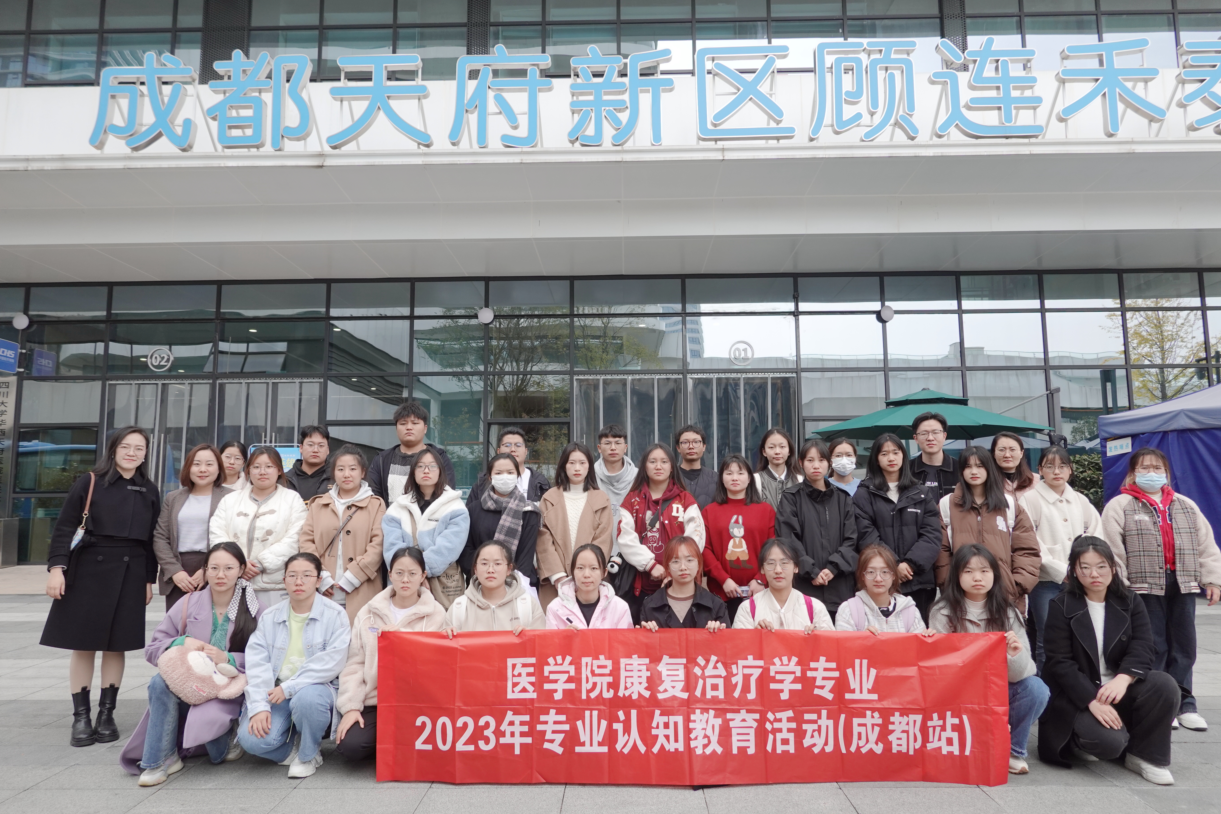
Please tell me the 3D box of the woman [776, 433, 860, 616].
[{"bbox_3d":[1.267,0.989,4.889,0.510,1.589,0.340,-1,-6,5],"label":"woman"}]

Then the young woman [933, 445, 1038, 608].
[{"bbox_3d":[2.262,0.996,4.792,0.620,1.538,0.400,-3,-7,24],"label":"young woman"}]

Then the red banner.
[{"bbox_3d":[0.378,1.363,3.690,2.900,0.690,0.090,0,-6,-1],"label":"red banner"}]

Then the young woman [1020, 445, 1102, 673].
[{"bbox_3d":[2.659,1.000,4.805,0.520,1.544,0.340,-2,-6,15],"label":"young woman"}]

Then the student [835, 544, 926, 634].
[{"bbox_3d":[1.364,1.216,4.137,0.530,1.024,0.660,-1,-6,4],"label":"student"}]

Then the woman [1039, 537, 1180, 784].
[{"bbox_3d":[2.361,1.164,3.892,0.660,1.066,0.680,-2,-6,15],"label":"woman"}]

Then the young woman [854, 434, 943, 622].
[{"bbox_3d":[1.704,0.969,4.804,0.530,1.638,0.360,-2,-6,13],"label":"young woman"}]

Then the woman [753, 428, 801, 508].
[{"bbox_3d":[1.124,0.979,5.314,0.460,1.694,0.320,-1,-6,8],"label":"woman"}]

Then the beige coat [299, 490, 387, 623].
[{"bbox_3d":[-1.569,0.932,4.751,0.500,0.910,0.320,1,-6,-10],"label":"beige coat"}]

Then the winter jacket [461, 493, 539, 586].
[{"bbox_3d":[-0.653,0.792,4.825,0.470,0.586,0.310,0,-6,-5],"label":"winter jacket"}]

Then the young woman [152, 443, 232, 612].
[{"bbox_3d":[-2.401,1.012,4.704,0.500,1.599,0.340,1,-6,-13],"label":"young woman"}]

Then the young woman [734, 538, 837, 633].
[{"bbox_3d":[0.839,1.172,3.940,0.500,1.071,0.600,-1,-6,3],"label":"young woman"}]

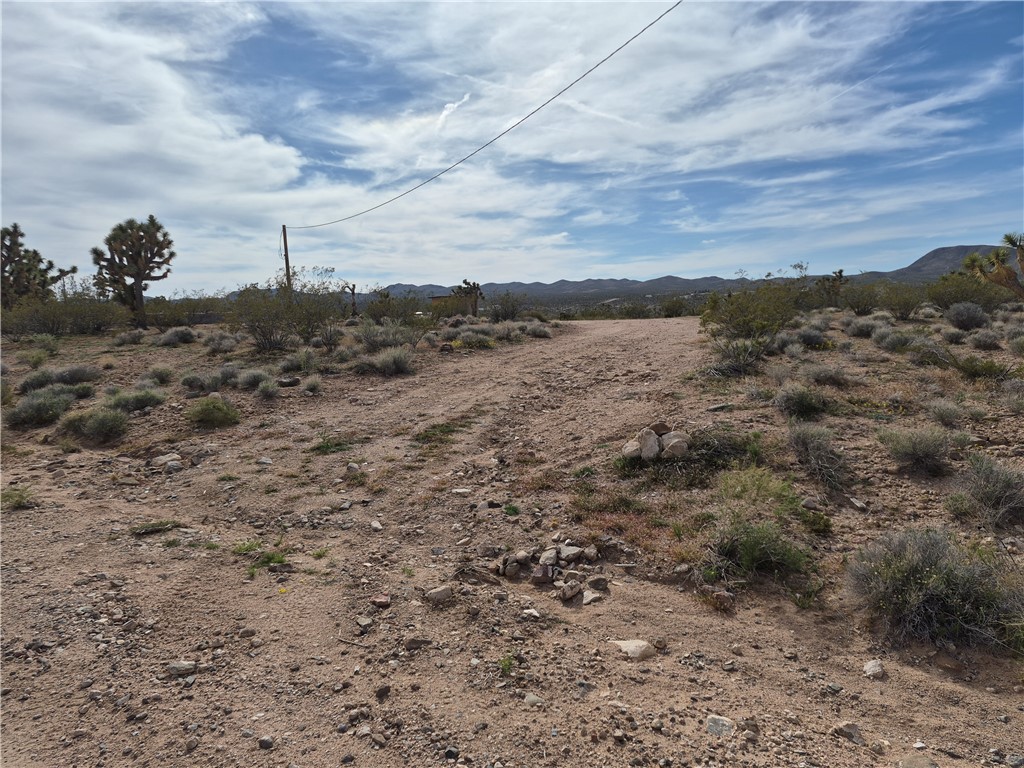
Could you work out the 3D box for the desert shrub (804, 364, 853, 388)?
[{"bbox_3d":[5.117,-0.121,11.000,0.776,0.361,0.714,-1,8,0],"label":"desert shrub"}]

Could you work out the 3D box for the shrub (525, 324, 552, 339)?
[{"bbox_3d":[0.714,-1.420,18.314,0.777,0.357,0.679,0,7,2],"label":"shrub"}]

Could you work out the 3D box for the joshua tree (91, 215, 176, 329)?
[{"bbox_3d":[-18.127,-5.421,32.500,4.012,5.350,3.691,-1,8,0],"label":"joshua tree"}]

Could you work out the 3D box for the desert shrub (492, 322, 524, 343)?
[{"bbox_3d":[-0.146,-1.665,22.000,0.941,0.603,0.847,0,7,0],"label":"desert shrub"}]

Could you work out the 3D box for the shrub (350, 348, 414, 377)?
[{"bbox_3d":[-2.341,-0.389,12.300,1.147,0.471,0.860,-2,8,-11],"label":"shrub"}]

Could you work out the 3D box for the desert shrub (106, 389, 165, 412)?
[{"bbox_3d":[-5.201,0.228,9.400,0.751,0.298,0.601,-5,9,-29],"label":"desert shrub"}]

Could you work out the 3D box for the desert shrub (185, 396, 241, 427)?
[{"bbox_3d":[-3.641,0.348,8.300,0.639,0.345,0.607,0,7,0],"label":"desert shrub"}]

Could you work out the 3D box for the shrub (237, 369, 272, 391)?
[{"bbox_3d":[-4.147,-0.073,11.000,0.532,0.327,0.505,-4,8,-21],"label":"shrub"}]

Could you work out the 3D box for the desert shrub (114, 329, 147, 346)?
[{"bbox_3d":[-9.327,-1.138,16.563,0.744,0.420,0.614,-4,8,-29],"label":"desert shrub"}]

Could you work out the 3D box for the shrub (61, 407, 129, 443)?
[{"bbox_3d":[-4.663,0.452,7.600,0.760,0.370,0.699,-1,8,0],"label":"shrub"}]

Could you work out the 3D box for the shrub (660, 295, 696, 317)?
[{"bbox_3d":[8.320,-3.848,34.000,1.773,1.264,1.685,1,8,14],"label":"shrub"}]

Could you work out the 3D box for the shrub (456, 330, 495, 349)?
[{"bbox_3d":[-0.853,-1.047,15.874,0.913,0.394,0.754,0,7,-3],"label":"shrub"}]

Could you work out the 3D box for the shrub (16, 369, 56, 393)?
[{"bbox_3d":[-7.827,-0.058,11.200,0.599,0.363,0.509,-6,10,-35],"label":"shrub"}]

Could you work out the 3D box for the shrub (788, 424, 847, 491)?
[{"bbox_3d":[2.330,0.543,5.155,0.415,0.462,0.383,3,8,25],"label":"shrub"}]

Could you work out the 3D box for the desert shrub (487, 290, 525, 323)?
[{"bbox_3d":[-0.306,-3.645,32.000,1.787,1.505,1.644,-1,8,0],"label":"desert shrub"}]

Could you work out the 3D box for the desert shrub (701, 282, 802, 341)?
[{"bbox_3d":[6.241,-1.893,17.632,2.582,1.468,2.130,3,8,19],"label":"desert shrub"}]

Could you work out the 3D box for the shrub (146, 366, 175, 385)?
[{"bbox_3d":[-6.509,-0.157,12.600,0.519,0.317,0.477,-1,8,0],"label":"shrub"}]

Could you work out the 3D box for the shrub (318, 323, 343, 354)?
[{"bbox_3d":[-4.934,-1.271,18.600,0.689,0.771,0.700,0,7,0],"label":"shrub"}]

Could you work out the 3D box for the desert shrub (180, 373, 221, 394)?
[{"bbox_3d":[-5.036,-0.008,11.000,0.627,0.321,0.533,0,7,0],"label":"desert shrub"}]

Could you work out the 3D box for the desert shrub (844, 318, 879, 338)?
[{"bbox_3d":[11.044,-1.754,21.500,1.042,0.589,0.938,0,7,0],"label":"desert shrub"}]

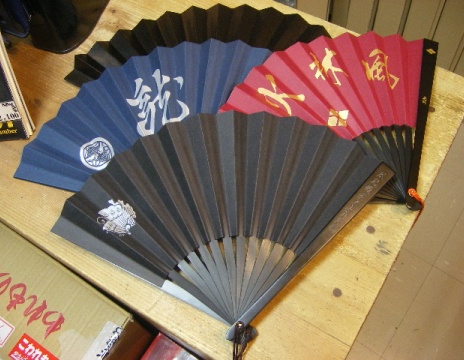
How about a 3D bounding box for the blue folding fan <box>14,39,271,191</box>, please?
[{"bbox_3d":[-0.094,-0.062,0.653,0.423,0.030,0.273,-23,69,-1],"label":"blue folding fan"}]

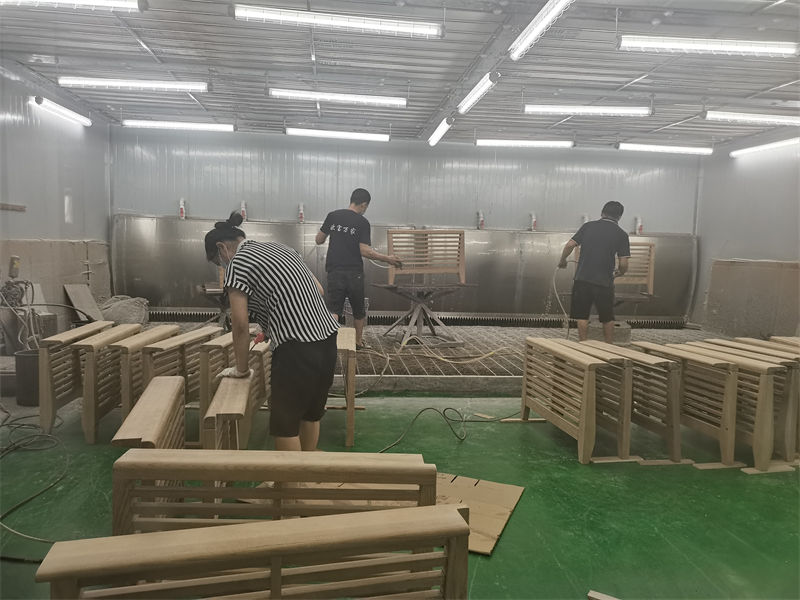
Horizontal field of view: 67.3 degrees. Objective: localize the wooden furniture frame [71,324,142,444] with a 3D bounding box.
[{"bbox_3d":[-1.962,0.531,4.056,0.129,0.591,0.880,1,5,-7],"label":"wooden furniture frame"}]

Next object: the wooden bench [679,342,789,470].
[{"bbox_3d":[2.029,0.641,3.837,0.129,0.591,0.880,1,5,-12],"label":"wooden bench"}]

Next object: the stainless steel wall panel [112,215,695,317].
[{"bbox_3d":[0.263,-0.424,8.308,8.120,1.220,0.200,1,5,-7],"label":"stainless steel wall panel"}]

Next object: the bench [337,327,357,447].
[{"bbox_3d":[-0.372,0.568,4.153,0.129,0.591,0.880,1,5,-5],"label":"bench"}]

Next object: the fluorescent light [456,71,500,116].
[{"bbox_3d":[0.646,-1.722,5.093,0.105,0.085,1.260,1,5,-7],"label":"fluorescent light"}]

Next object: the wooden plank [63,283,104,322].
[{"bbox_3d":[-3.452,0.121,6.668,0.025,0.664,0.380,-27,1,9],"label":"wooden plank"}]

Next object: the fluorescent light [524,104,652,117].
[{"bbox_3d":[1.750,-1.757,5.544,1.260,0.085,0.105,1,5,-7],"label":"fluorescent light"}]

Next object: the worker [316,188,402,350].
[{"bbox_3d":[-0.449,-0.310,6.349,0.720,1.660,0.580,4,5,23],"label":"worker"}]

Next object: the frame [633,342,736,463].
[{"bbox_3d":[1.784,0.630,3.899,0.129,0.591,0.880,1,5,-10],"label":"frame"}]

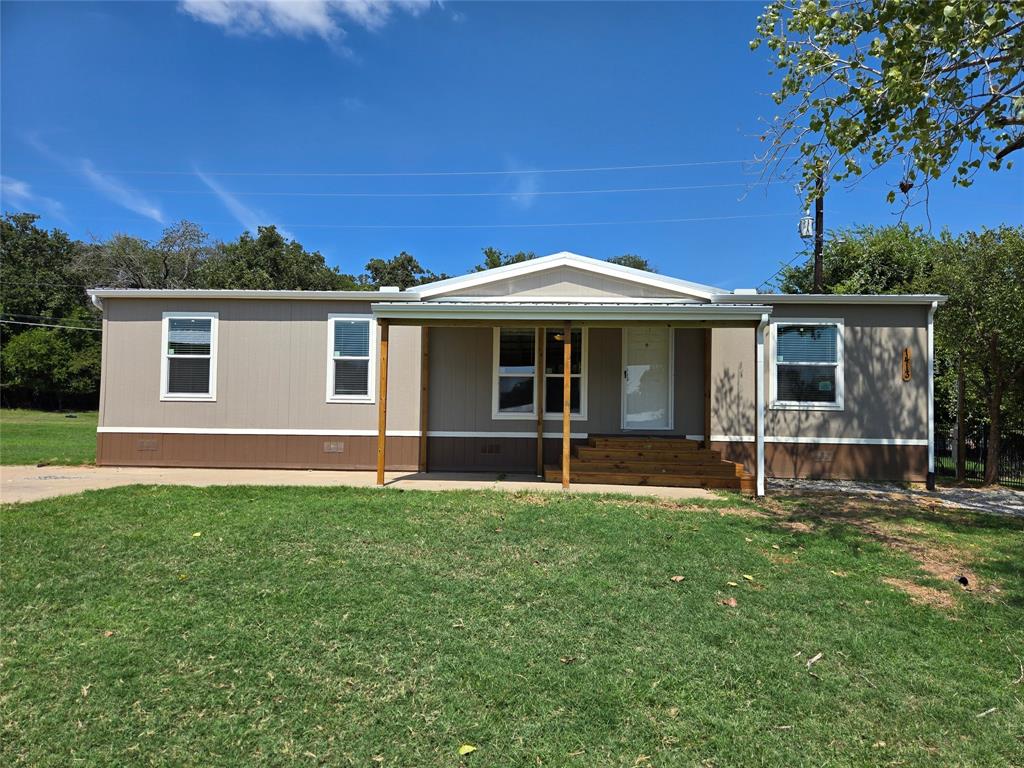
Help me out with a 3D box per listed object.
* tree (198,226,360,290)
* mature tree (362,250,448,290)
[{"bbox_3d":[-13.259,-3.359,39.150,9.000,11.332,8.800,1,-2,2],"label":"tree"},{"bbox_3d":[-6.602,-2.946,43.144,6.600,10.976,6.600,1,-2,2],"label":"mature tree"}]

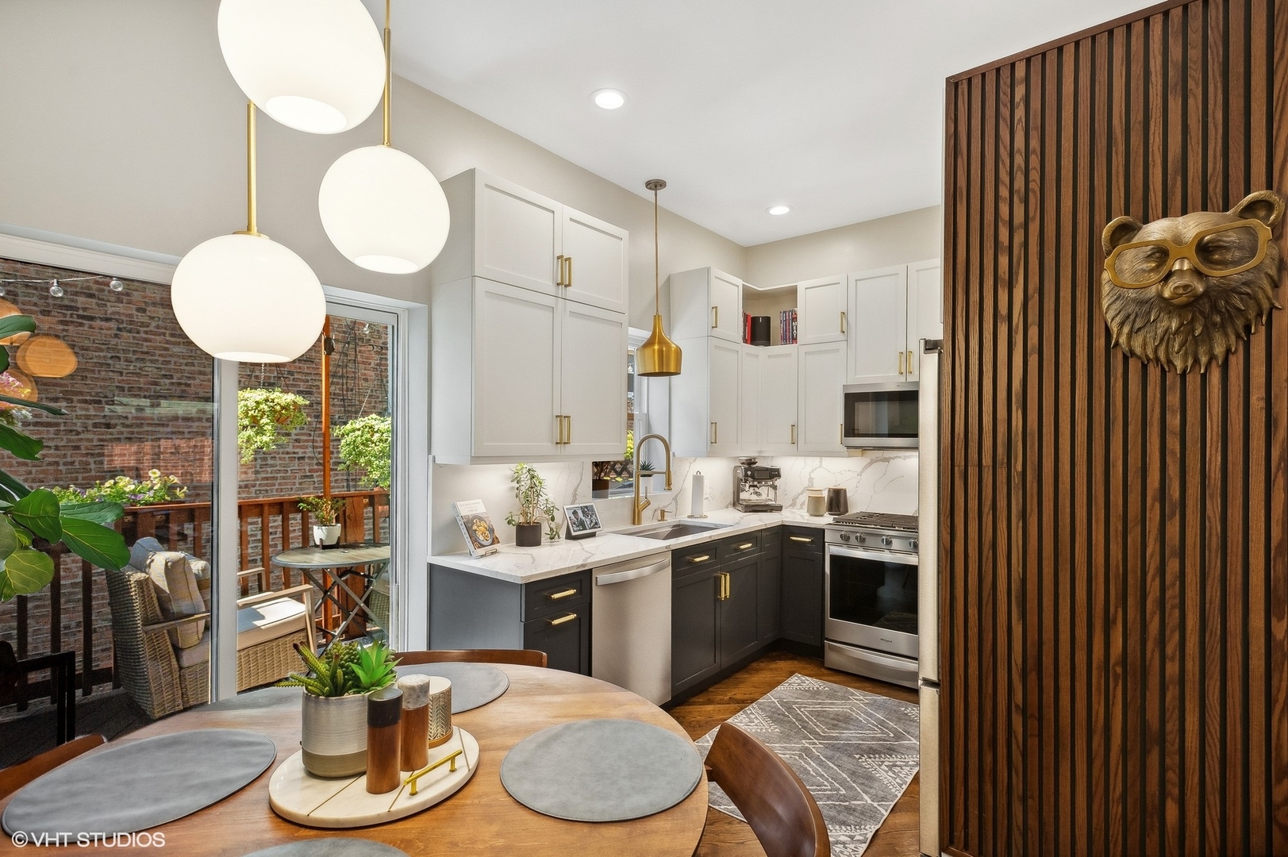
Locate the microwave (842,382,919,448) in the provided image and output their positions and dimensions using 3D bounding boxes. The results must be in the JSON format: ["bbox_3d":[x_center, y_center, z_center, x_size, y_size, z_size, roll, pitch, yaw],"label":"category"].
[{"bbox_3d":[1.757,-0.085,3.990,0.757,0.426,0.400,0,-1,39],"label":"microwave"}]

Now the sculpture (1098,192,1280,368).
[{"bbox_3d":[1.398,-0.369,1.563,0.355,0.447,0.180,0,-1,39],"label":"sculpture"}]

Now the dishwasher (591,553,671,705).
[{"bbox_3d":[-0.256,1.049,3.094,0.610,0.844,0.603,0,-1,39],"label":"dishwasher"}]

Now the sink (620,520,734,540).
[{"bbox_3d":[0.177,0.729,3.641,0.420,0.230,0.760,0,-1,39],"label":"sink"}]

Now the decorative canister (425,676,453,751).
[{"bbox_3d":[-0.482,0.634,1.358,0.100,0.117,0.100,0,-1,39],"label":"decorative canister"}]

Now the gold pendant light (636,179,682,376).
[{"bbox_3d":[0.083,-0.924,3.756,0.285,1.173,0.285,1,-1,0],"label":"gold pendant light"}]

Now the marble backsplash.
[{"bbox_3d":[0.561,0.376,3.347,1.650,0.456,2.845,0,-1,39],"label":"marble backsplash"}]

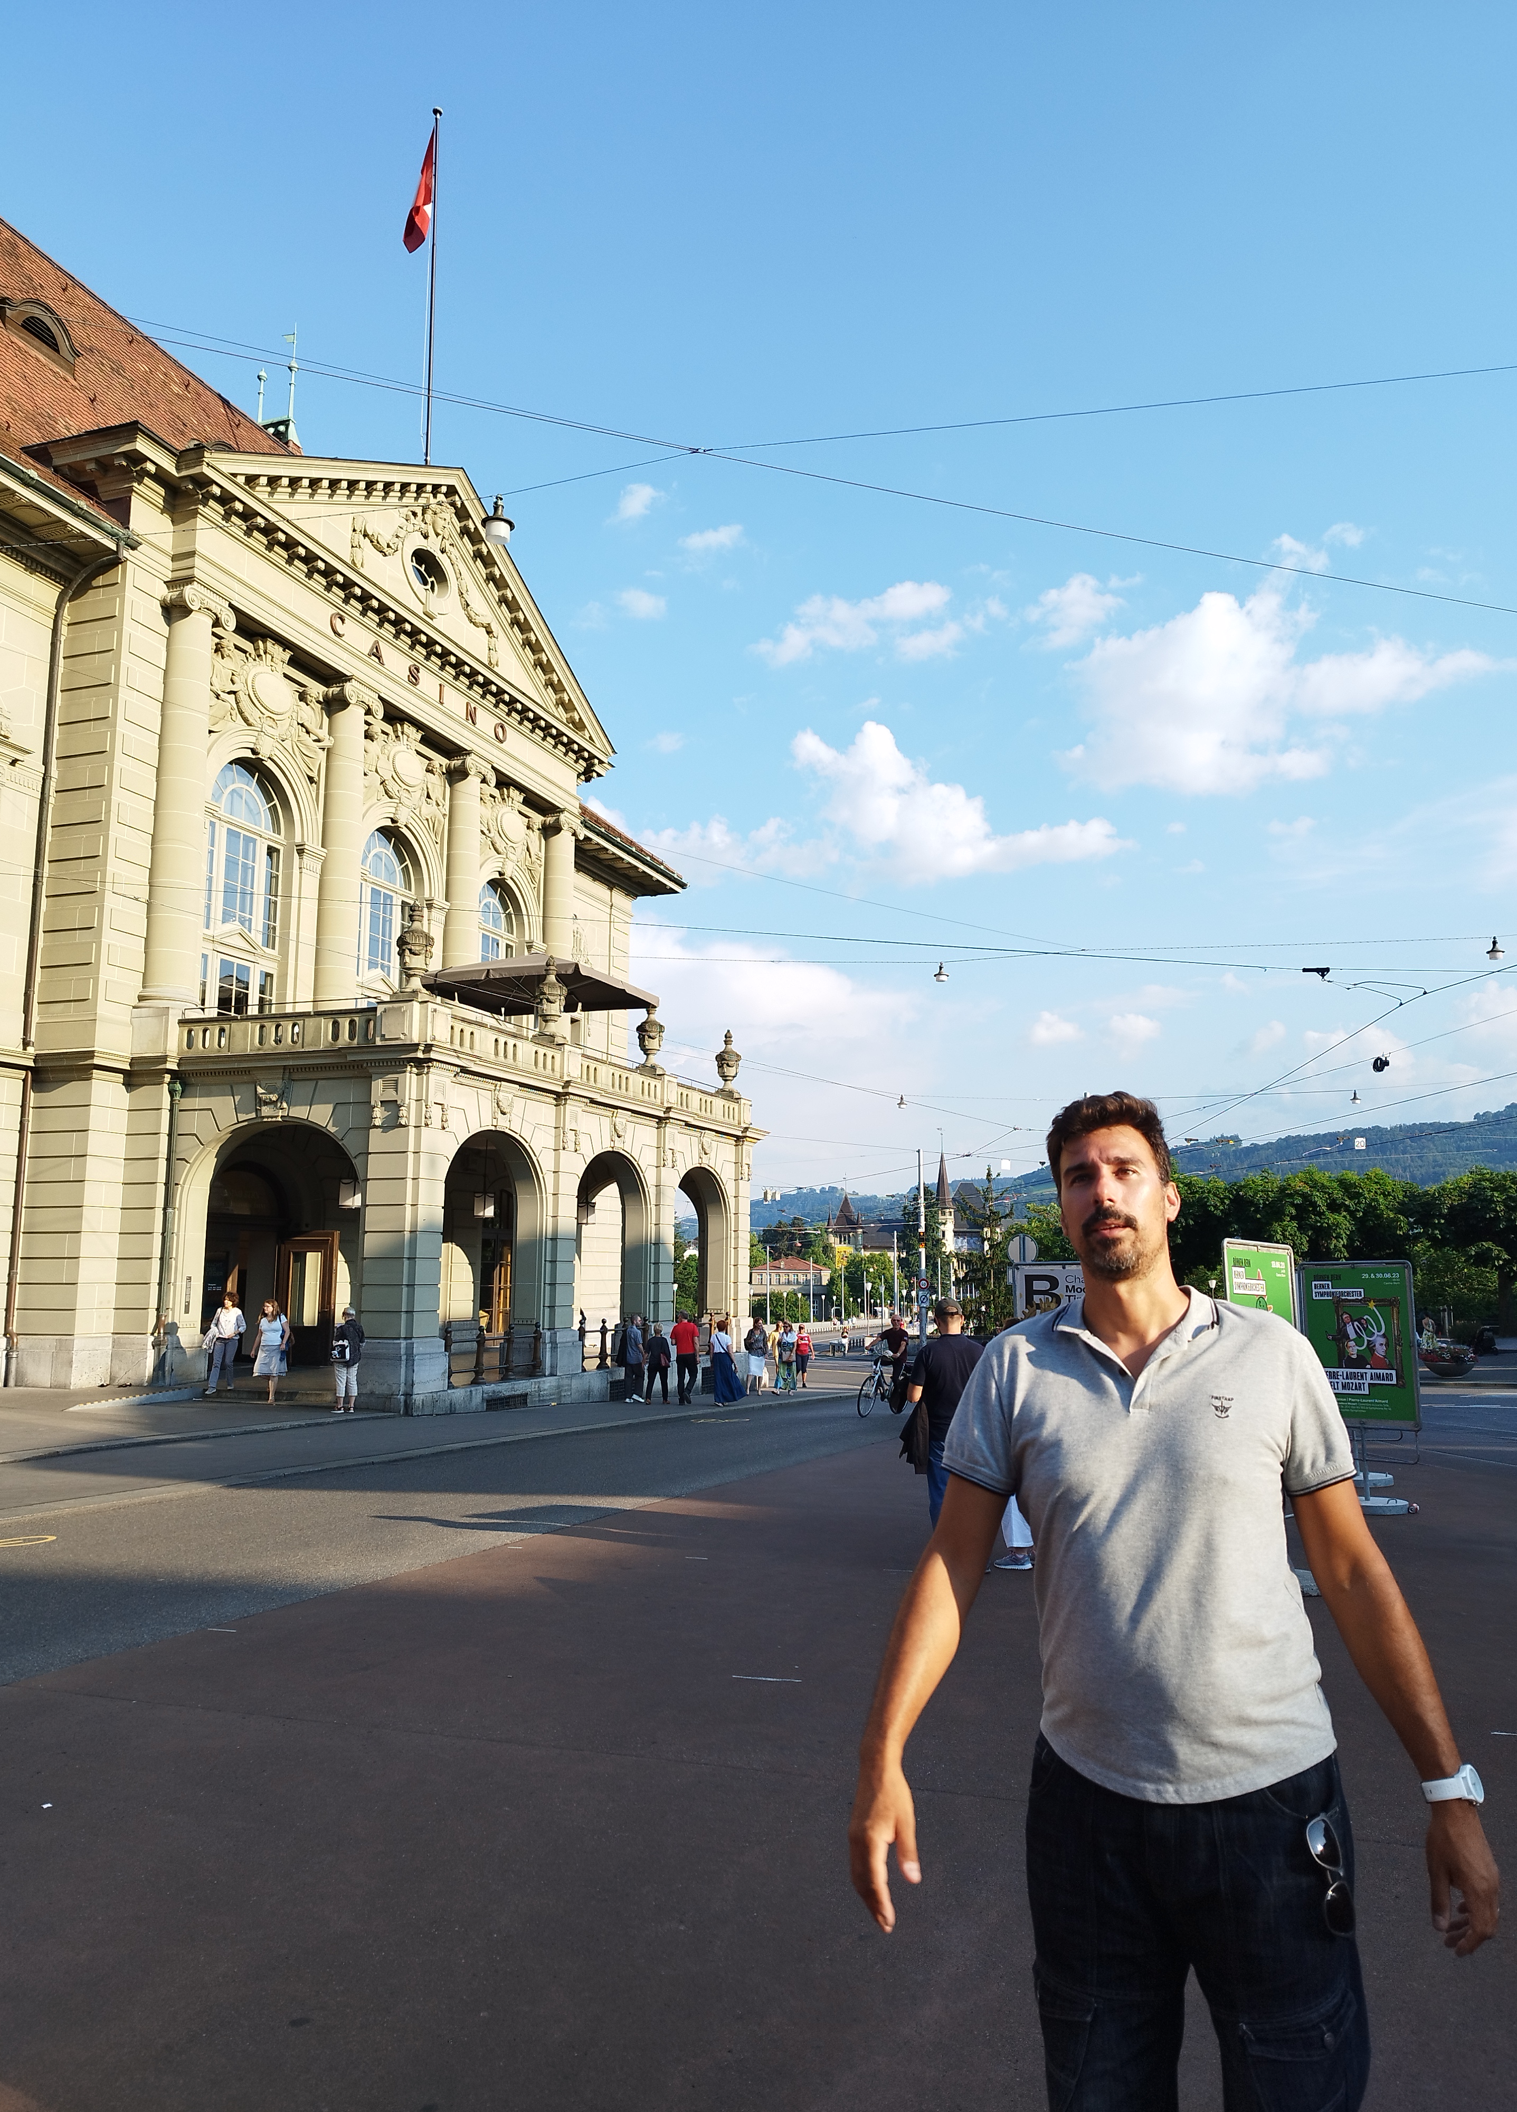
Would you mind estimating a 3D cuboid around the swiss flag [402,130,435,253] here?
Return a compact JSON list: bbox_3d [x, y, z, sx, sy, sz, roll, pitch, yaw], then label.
[{"bbox_3d":[-8.474,-21.587,36.596,0.850,3.150,0.450,2,-9,-14],"label":"swiss flag"}]

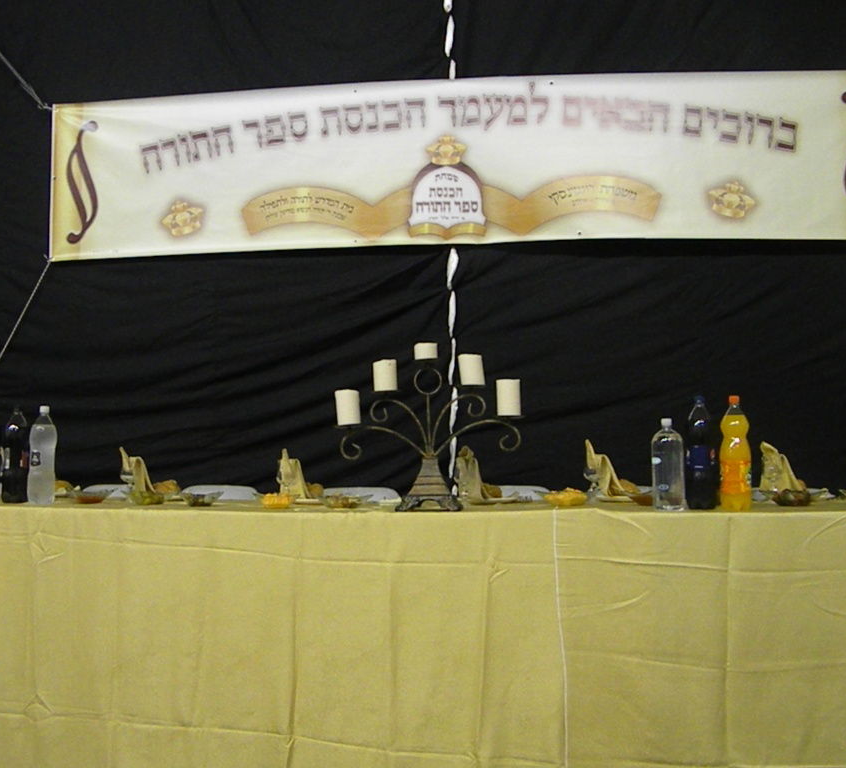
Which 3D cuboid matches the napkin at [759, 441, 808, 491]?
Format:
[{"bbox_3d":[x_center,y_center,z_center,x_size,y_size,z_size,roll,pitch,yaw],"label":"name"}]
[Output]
[{"bbox_3d":[1.141,0.265,2.630,0.140,0.170,0.110,-1,-3,10],"label":"napkin"}]

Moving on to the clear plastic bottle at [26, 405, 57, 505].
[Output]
[{"bbox_3d":[-1.270,0.235,2.765,0.090,0.334,0.090,-1,-3,10],"label":"clear plastic bottle"}]

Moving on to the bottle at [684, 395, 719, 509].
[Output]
[{"bbox_3d":[0.797,0.196,2.370,0.093,0.322,0.093,-1,-4,9],"label":"bottle"}]

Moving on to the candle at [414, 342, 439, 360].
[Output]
[{"bbox_3d":[0.009,-0.099,2.530,0.071,0.051,0.071,0,-3,0],"label":"candle"}]

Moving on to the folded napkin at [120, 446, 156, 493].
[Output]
[{"bbox_3d":[-0.979,0.298,2.840,0.110,0.165,0.105,-1,-3,10],"label":"folded napkin"}]

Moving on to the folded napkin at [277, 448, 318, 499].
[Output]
[{"bbox_3d":[-0.432,0.309,2.860,0.115,0.172,0.110,-1,-4,9],"label":"folded napkin"}]

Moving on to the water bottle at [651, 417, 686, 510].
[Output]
[{"bbox_3d":[0.698,0.225,2.360,0.093,0.262,0.093,-1,-4,9],"label":"water bottle"}]

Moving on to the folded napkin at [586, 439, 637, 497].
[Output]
[{"bbox_3d":[0.617,0.275,2.720,0.155,0.195,0.120,-1,-4,9],"label":"folded napkin"}]

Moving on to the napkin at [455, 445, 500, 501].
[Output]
[{"bbox_3d":[0.185,0.295,2.790,0.135,0.185,0.120,-1,-4,9],"label":"napkin"}]

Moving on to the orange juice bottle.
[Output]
[{"bbox_3d":[0.898,0.199,2.385,0.090,0.333,0.090,-1,-3,10],"label":"orange juice bottle"}]

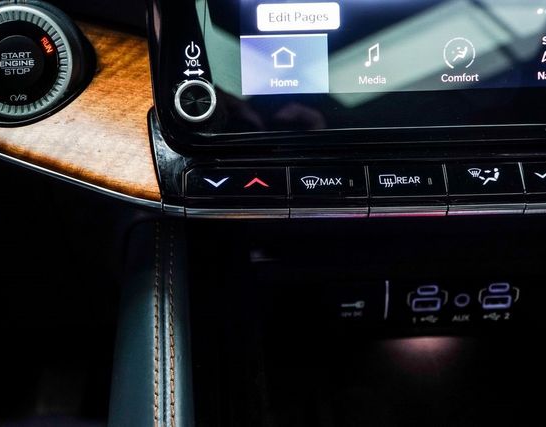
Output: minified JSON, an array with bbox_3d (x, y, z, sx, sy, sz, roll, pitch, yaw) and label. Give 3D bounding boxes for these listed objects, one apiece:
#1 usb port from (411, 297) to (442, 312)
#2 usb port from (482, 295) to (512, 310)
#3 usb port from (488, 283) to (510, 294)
[{"bbox_3d":[0.085,0.049,0.447,0.016,0.008,0.010,-2,30,-2],"label":"usb port"},{"bbox_3d":[0.125,0.048,0.448,0.016,0.008,0.010,-2,30,-2],"label":"usb port"},{"bbox_3d":[0.124,0.039,0.443,0.011,0.006,0.009,-2,30,-2],"label":"usb port"}]

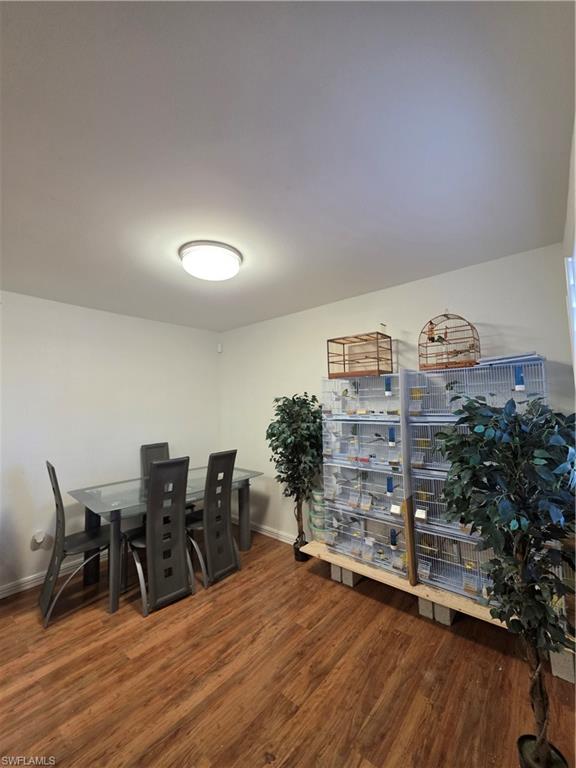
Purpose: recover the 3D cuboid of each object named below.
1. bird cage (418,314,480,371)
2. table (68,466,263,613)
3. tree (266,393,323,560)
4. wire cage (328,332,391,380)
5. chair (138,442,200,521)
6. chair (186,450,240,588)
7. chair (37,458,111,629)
[{"bbox_3d":[1.069,-0.269,1.922,0.325,0.360,0.180,-4,-5,43],"label":"bird cage"},{"bbox_3d":[-1.031,1.289,2.672,0.790,0.747,1.470,-4,-5,41],"label":"table"},{"bbox_3d":[0.047,0.864,2.713,0.520,1.565,0.480,-1,-4,0],"label":"tree"},{"bbox_3d":[0.589,-0.206,2.361,0.431,0.327,0.262,-4,-5,40],"label":"wire cage"},{"bbox_3d":[-1.222,1.157,2.906,0.490,1.045,0.380,-4,-5,40],"label":"chair"},{"bbox_3d":[-0.729,1.132,2.625,0.490,1.045,0.380,-4,-5,40],"label":"chair"},{"bbox_3d":[-1.604,1.122,2.259,0.380,1.045,0.480,-4,-5,42],"label":"chair"}]

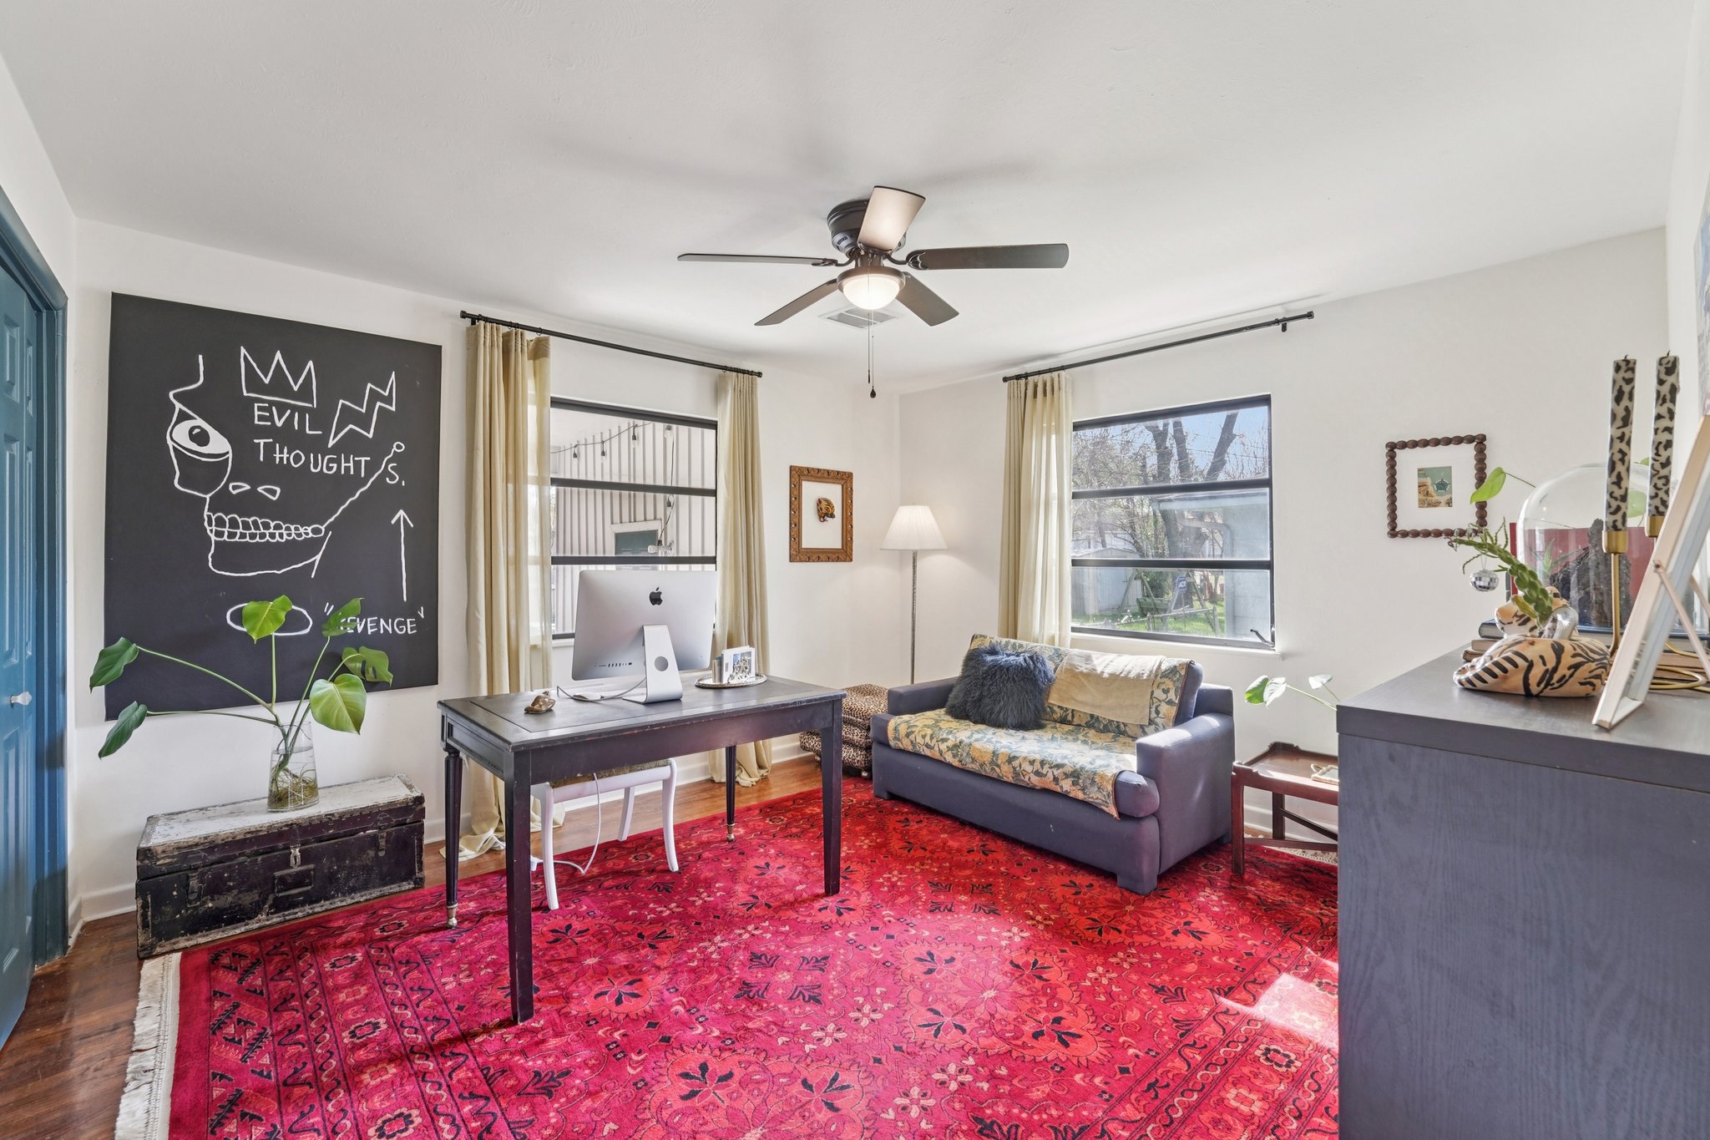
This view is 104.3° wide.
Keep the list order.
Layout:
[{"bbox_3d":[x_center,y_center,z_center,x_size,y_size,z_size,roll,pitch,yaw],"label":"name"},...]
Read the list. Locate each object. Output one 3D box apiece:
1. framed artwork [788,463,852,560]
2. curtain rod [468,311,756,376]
[{"bbox_3d":[-0.207,-0.343,4.231,0.492,0.586,0.030,-1,1,-39],"label":"framed artwork"},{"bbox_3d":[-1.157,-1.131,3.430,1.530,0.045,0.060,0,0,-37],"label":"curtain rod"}]

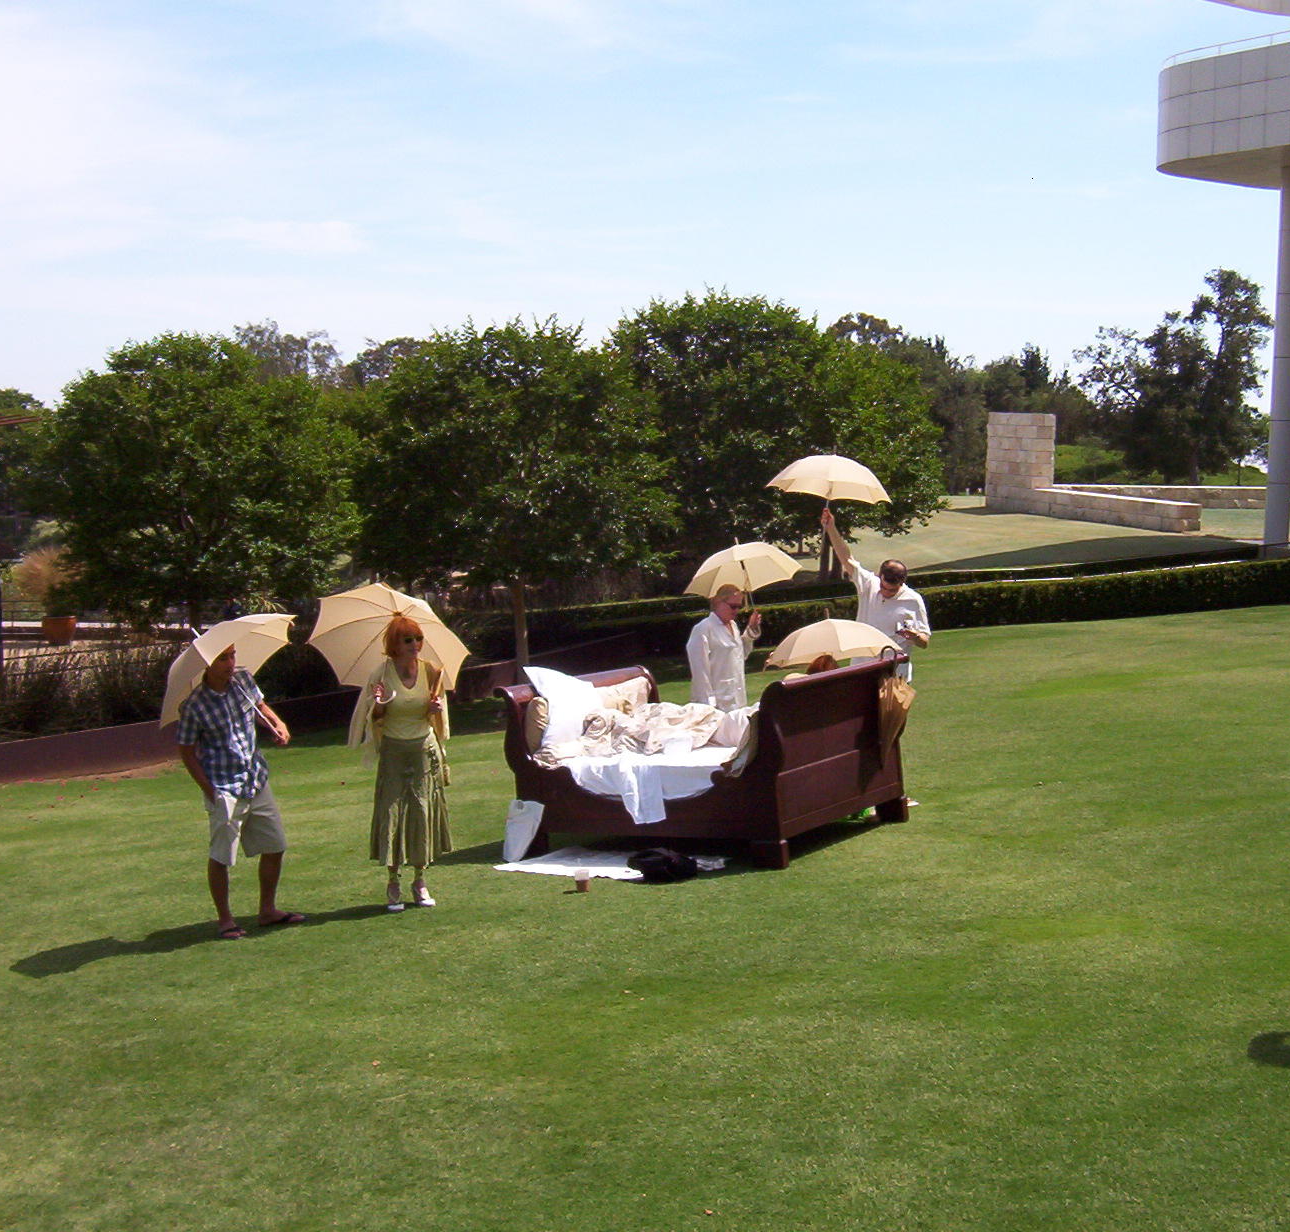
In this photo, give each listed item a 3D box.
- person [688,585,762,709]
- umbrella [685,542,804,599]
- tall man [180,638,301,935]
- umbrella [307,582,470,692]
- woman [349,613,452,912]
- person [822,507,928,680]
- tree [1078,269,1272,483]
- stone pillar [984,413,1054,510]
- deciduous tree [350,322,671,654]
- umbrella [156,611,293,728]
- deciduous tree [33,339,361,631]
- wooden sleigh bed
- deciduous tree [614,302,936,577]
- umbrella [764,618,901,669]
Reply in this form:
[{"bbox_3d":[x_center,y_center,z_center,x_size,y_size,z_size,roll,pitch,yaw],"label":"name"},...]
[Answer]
[{"bbox_3d":[0.616,0.606,13.305,0.420,1.720,0.500,4,8,30],"label":"person"},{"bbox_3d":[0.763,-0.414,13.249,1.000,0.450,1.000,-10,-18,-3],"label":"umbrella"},{"bbox_3d":[-2.439,1.019,10.189,0.480,1.750,0.600,6,9,41],"label":"tall man"},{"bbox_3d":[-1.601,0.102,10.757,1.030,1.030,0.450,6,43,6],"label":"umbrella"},{"bbox_3d":[-1.373,0.843,9.678,0.570,1.714,0.440,-2,8,-17],"label":"woman"},{"bbox_3d":[1.590,0.263,11.889,0.730,2.061,0.500,1,8,10],"label":"person"},{"bbox_3d":[21.847,-9.789,70.000,8.000,9.100,7.400,0,7,0],"label":"tree"},{"bbox_3d":[11.752,-4.810,53.143,0.680,3.021,2.930,-3,8,-19],"label":"stone pillar"},{"bbox_3d":[-1.825,-1.485,24.000,4.600,5.400,4.500,0,7,0],"label":"deciduous tree"},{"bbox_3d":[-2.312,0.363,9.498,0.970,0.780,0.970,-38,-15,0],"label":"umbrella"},{"bbox_3d":[-5.849,-1.123,22.549,4.266,5.176,4.200,0,8,0],"label":"deciduous tree"},{"bbox_3d":[0.428,0.986,12.057,2.461,1.173,1.586,-3,3,37],"label":"wooden sleigh bed"},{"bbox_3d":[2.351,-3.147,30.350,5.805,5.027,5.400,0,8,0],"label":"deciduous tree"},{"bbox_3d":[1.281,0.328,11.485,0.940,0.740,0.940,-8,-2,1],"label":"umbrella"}]

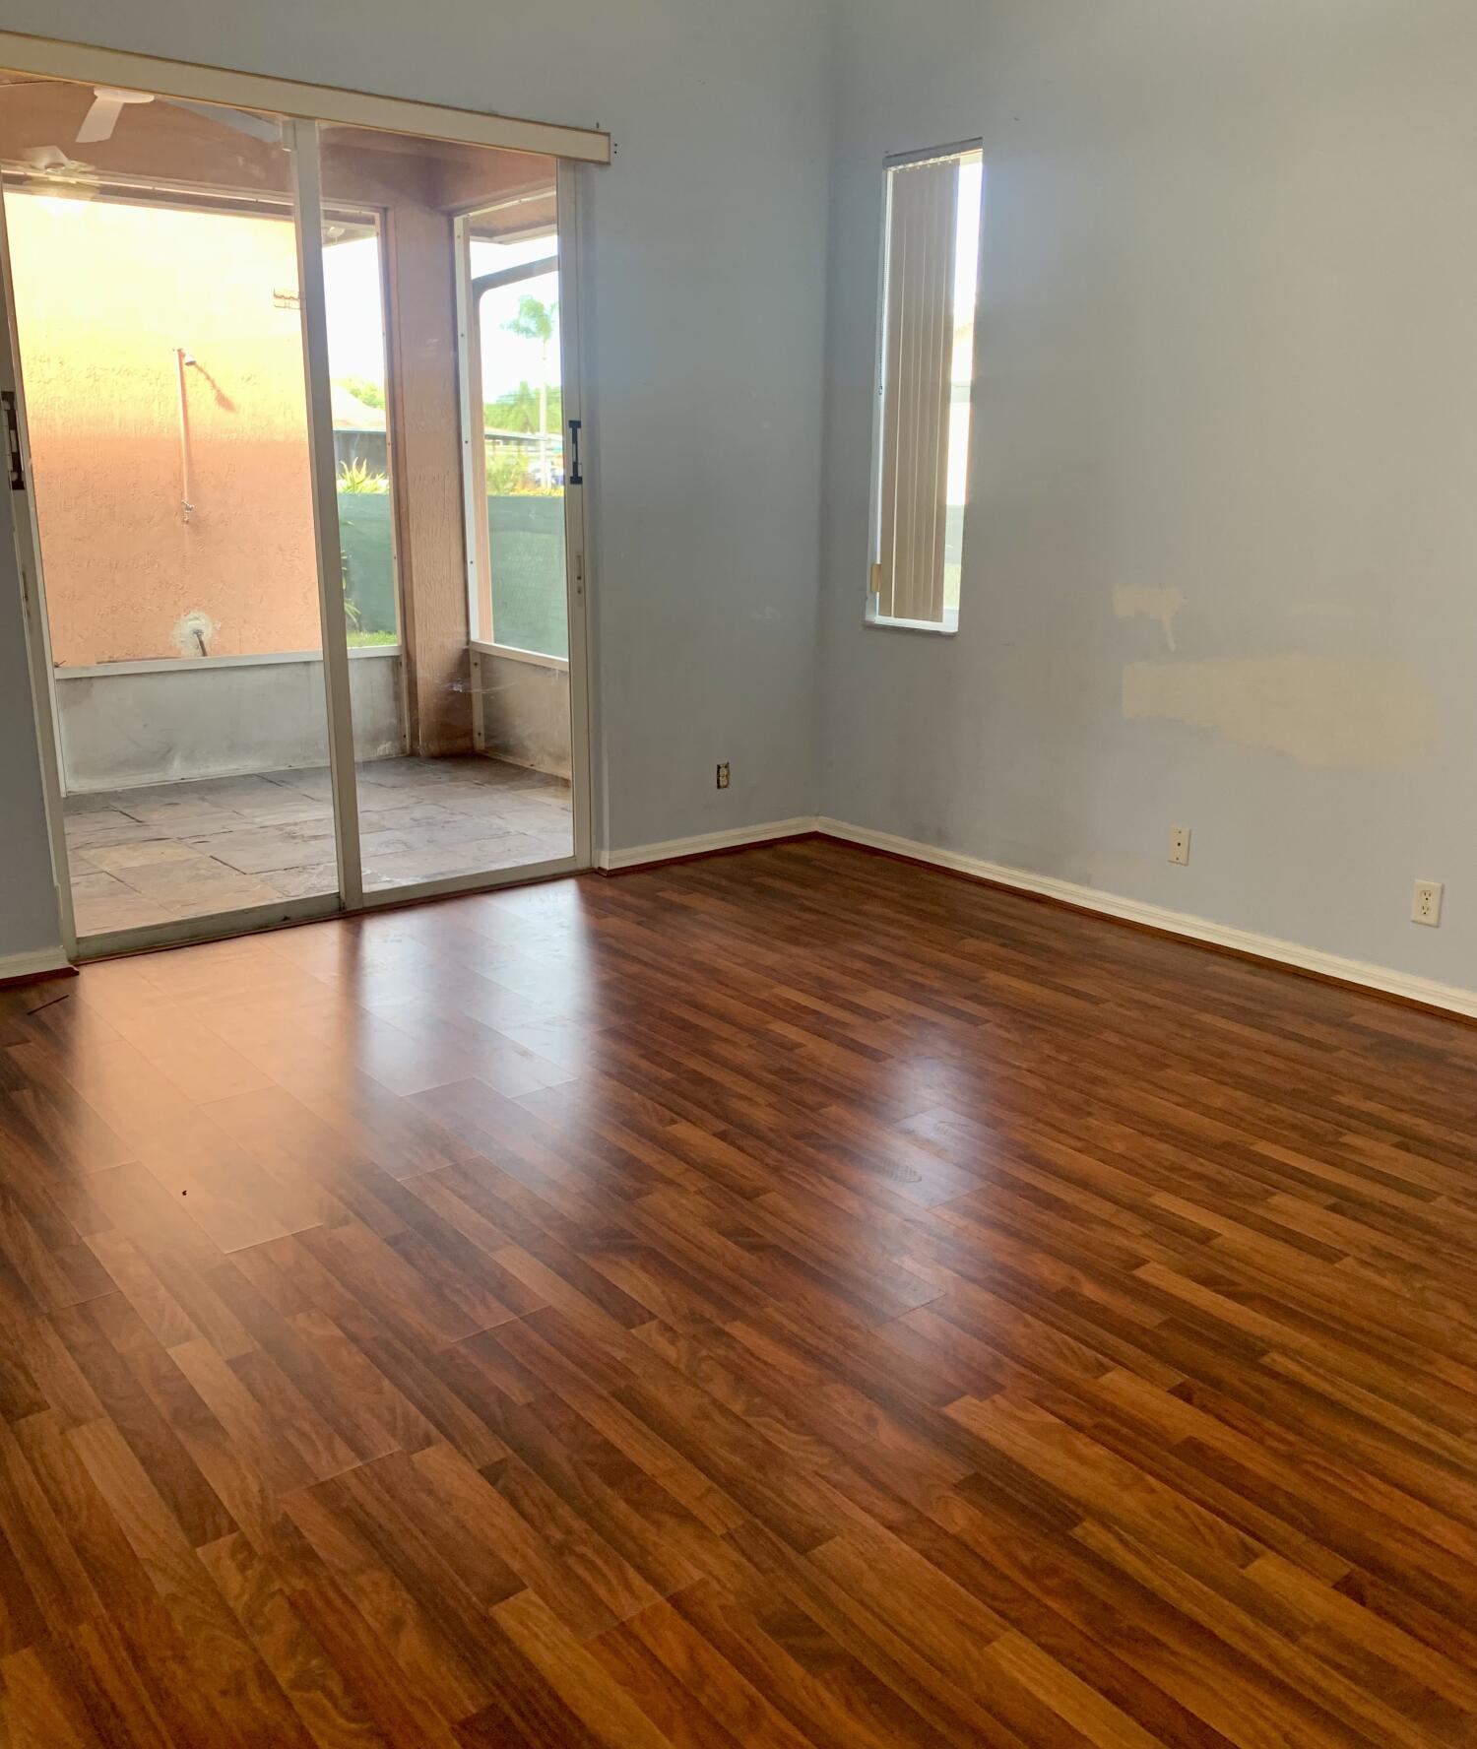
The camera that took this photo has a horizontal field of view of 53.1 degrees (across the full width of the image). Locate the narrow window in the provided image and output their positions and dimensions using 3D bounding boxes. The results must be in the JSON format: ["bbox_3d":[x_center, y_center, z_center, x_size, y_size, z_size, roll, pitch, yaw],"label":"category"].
[{"bbox_3d":[0.677,-1.660,5.158,0.100,1.573,0.465,-11,19,-37],"label":"narrow window"}]

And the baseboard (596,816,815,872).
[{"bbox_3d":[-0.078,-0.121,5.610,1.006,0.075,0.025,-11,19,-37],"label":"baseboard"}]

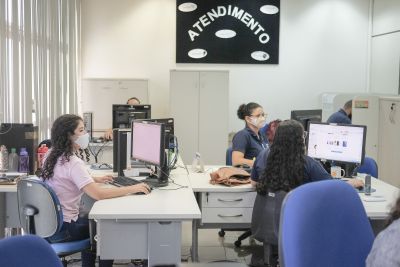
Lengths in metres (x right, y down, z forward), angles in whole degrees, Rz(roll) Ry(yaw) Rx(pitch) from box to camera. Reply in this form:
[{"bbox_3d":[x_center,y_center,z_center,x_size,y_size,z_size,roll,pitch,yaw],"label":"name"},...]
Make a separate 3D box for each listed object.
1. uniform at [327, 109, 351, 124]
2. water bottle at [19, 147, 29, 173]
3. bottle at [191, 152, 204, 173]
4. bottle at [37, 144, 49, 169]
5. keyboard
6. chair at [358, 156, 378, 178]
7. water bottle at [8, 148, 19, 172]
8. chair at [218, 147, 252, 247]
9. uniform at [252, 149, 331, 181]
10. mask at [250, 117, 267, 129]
[{"bbox_3d":[1.700,-0.011,7.027,0.360,0.550,0.480,0,5,-6],"label":"uniform"},{"bbox_3d":[-1.408,0.207,4.720,0.075,0.205,0.075,1,5,0],"label":"water bottle"},{"bbox_3d":[-0.018,0.236,4.842,0.090,0.165,0.090,1,5,0],"label":"bottle"},{"bbox_3d":[-1.280,0.196,4.819,0.080,0.215,0.080,1,5,0],"label":"bottle"},{"bbox_3d":[-0.504,0.358,4.221,0.150,0.030,0.440,-2,6,-30],"label":"keyboard"},{"bbox_3d":[1.379,0.621,5.127,0.580,0.860,0.580,3,6,20],"label":"chair"},{"bbox_3d":[-1.492,0.206,4.720,0.075,0.205,0.075,1,5,0],"label":"water bottle"},{"bbox_3d":[0.503,0.567,5.544,0.580,0.870,0.580,3,6,23],"label":"chair"},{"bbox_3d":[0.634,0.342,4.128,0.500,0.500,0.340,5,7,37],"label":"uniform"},{"bbox_3d":[0.537,-0.111,5.392,0.100,0.110,0.130,4,6,30],"label":"mask"}]

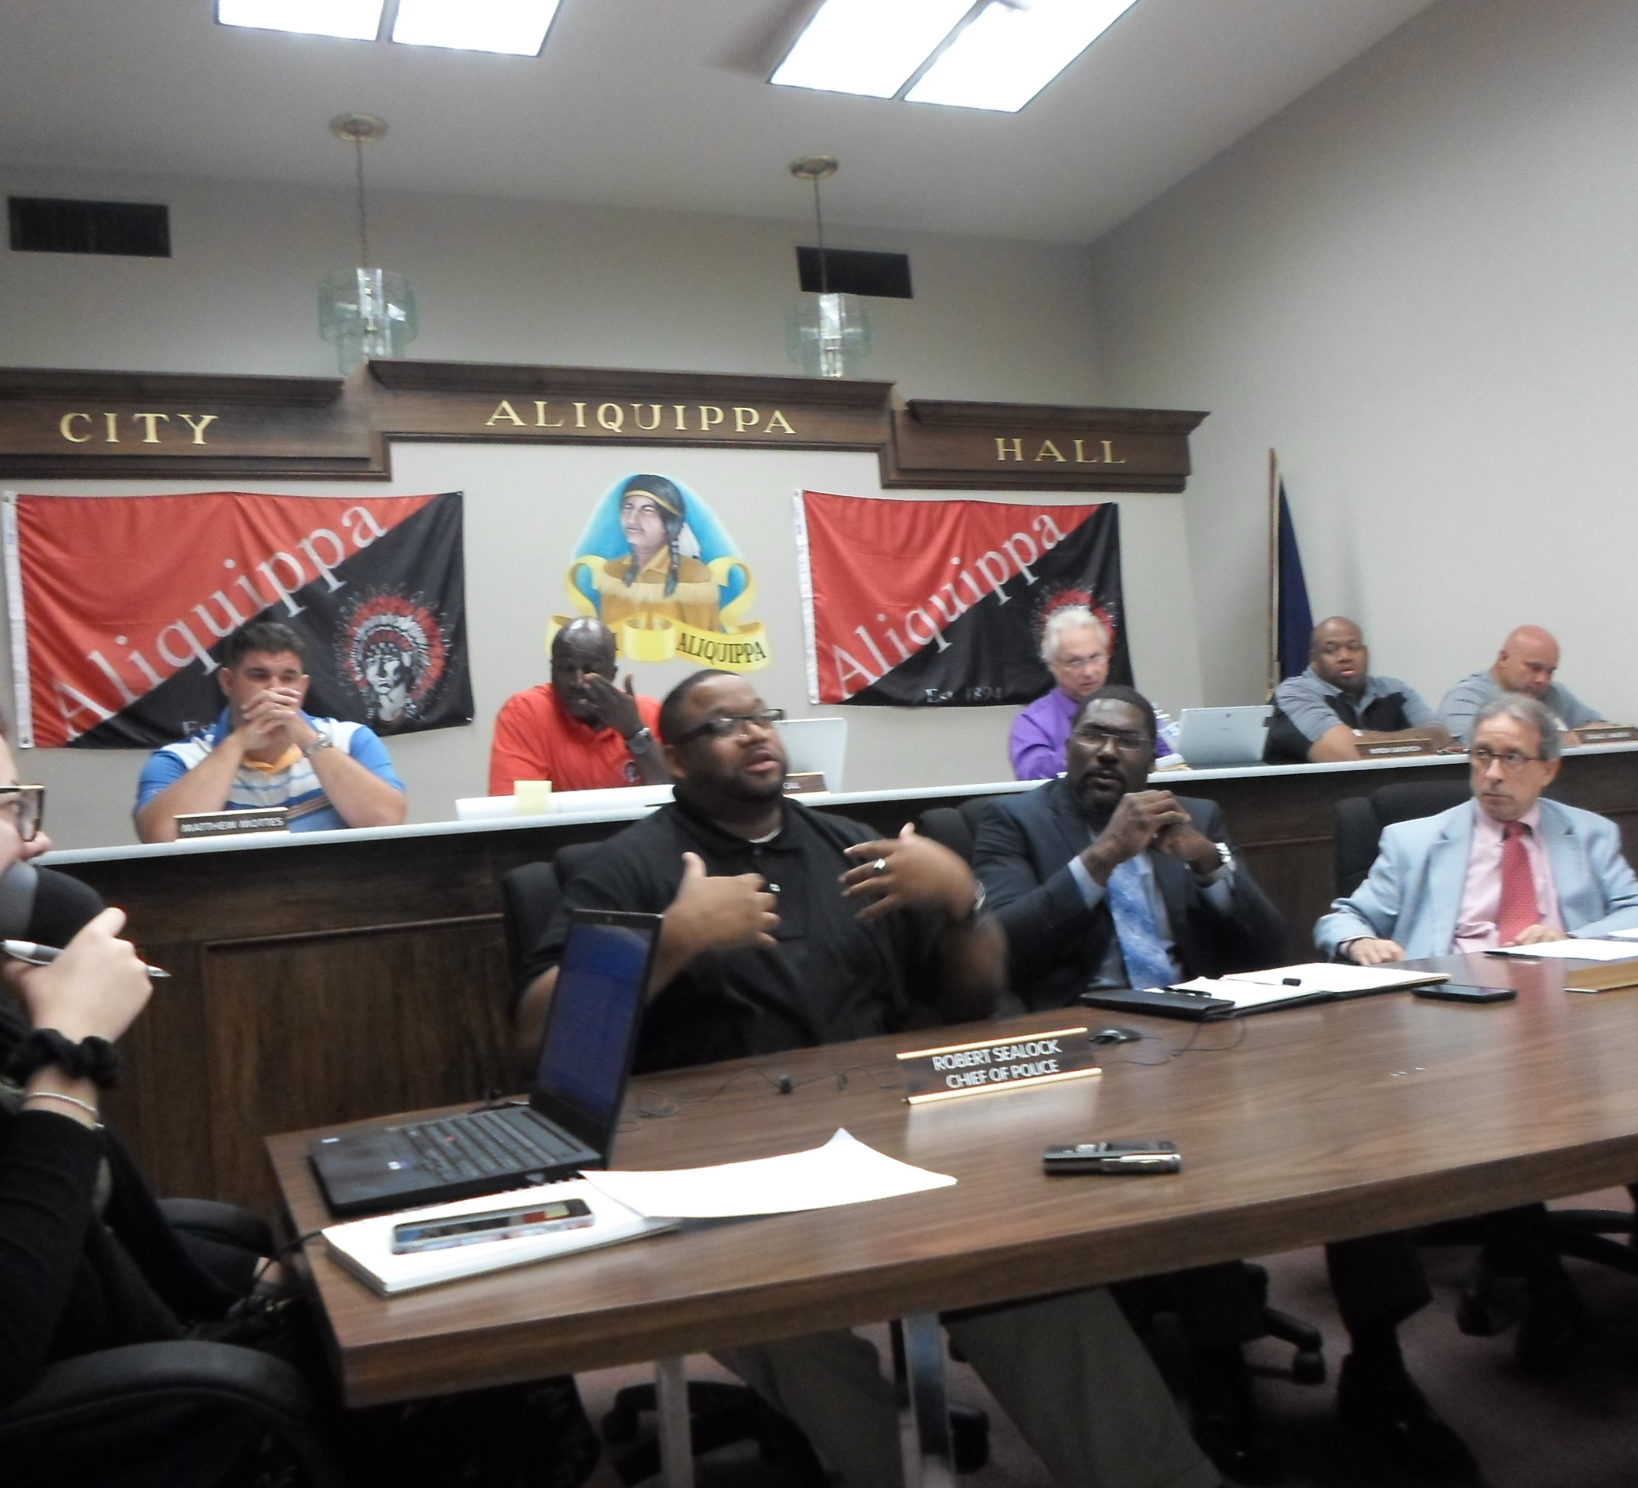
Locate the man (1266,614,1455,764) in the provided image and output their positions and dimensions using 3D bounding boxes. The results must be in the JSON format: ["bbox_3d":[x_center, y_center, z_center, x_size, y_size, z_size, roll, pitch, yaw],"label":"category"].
[{"bbox_3d":[1.467,0.264,3.992,0.570,1.250,0.720,-4,-5,-10],"label":"man"}]

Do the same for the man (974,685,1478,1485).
[{"bbox_3d":[0.639,0.517,2.493,0.580,1.280,0.760,-3,-5,-20],"label":"man"}]

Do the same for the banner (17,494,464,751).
[{"bbox_3d":[-2.084,-0.483,5.257,1.530,0.910,0.030,-3,-4,-19],"label":"banner"}]

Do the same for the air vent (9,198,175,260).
[{"bbox_3d":[-3.013,-2.141,5.932,0.600,0.225,0.030,-3,-4,-19],"label":"air vent"}]

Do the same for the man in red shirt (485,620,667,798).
[{"bbox_3d":[-0.517,0.331,3.326,0.540,1.270,0.750,-3,-4,-16],"label":"man in red shirt"}]

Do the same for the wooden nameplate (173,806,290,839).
[{"bbox_3d":[-1.123,0.156,2.749,0.202,0.049,0.040,-3,-5,-20],"label":"wooden nameplate"}]

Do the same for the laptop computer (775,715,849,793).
[{"bbox_3d":[-0.118,0.039,3.371,0.310,0.190,0.270,-3,-4,-19],"label":"laptop computer"}]

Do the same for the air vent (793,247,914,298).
[{"bbox_3d":[0.199,-2.488,7.566,0.635,0.240,0.040,-3,-5,-20],"label":"air vent"}]

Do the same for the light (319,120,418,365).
[{"bbox_3d":[-1.922,-2.097,6.061,0.410,1.140,0.410,-3,-5,-20],"label":"light"}]

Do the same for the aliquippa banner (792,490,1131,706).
[{"bbox_3d":[0.661,-0.630,6.210,1.530,0.910,0.030,-3,-4,-19],"label":"aliquippa banner"}]

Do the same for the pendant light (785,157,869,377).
[{"bbox_3d":[0.024,-2.059,6.382,0.385,1.054,0.385,-3,-4,-19],"label":"pendant light"}]

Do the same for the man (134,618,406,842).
[{"bbox_3d":[-1.138,0.370,3.054,0.540,1.270,0.740,-3,-5,-20],"label":"man"}]

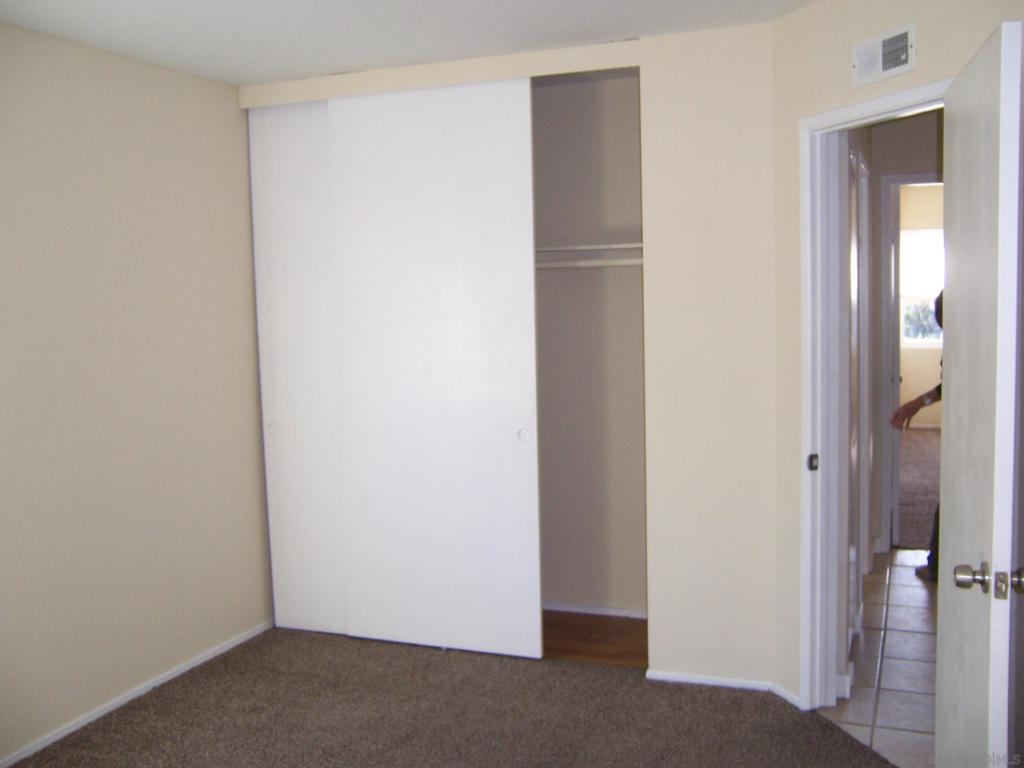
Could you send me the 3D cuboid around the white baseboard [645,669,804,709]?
[{"bbox_3d":[0.808,1.142,3.706,0.618,0.042,0.133,1,6,28],"label":"white baseboard"}]

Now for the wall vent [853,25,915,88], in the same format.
[{"bbox_3d":[1.127,-0.999,2.980,0.025,0.140,0.268,-3,5,-21],"label":"wall vent"}]

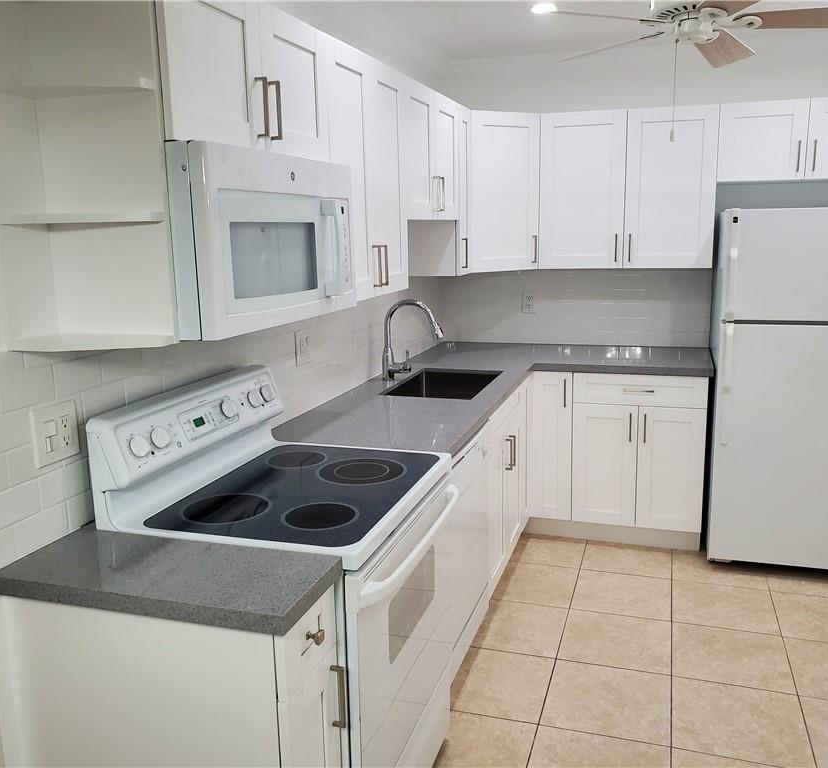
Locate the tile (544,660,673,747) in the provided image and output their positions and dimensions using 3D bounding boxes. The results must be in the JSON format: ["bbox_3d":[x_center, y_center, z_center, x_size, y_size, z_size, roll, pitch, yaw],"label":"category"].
[{"bbox_3d":[0.661,1.076,2.613,0.405,0.010,0.402,2,12,18],"label":"tile"}]

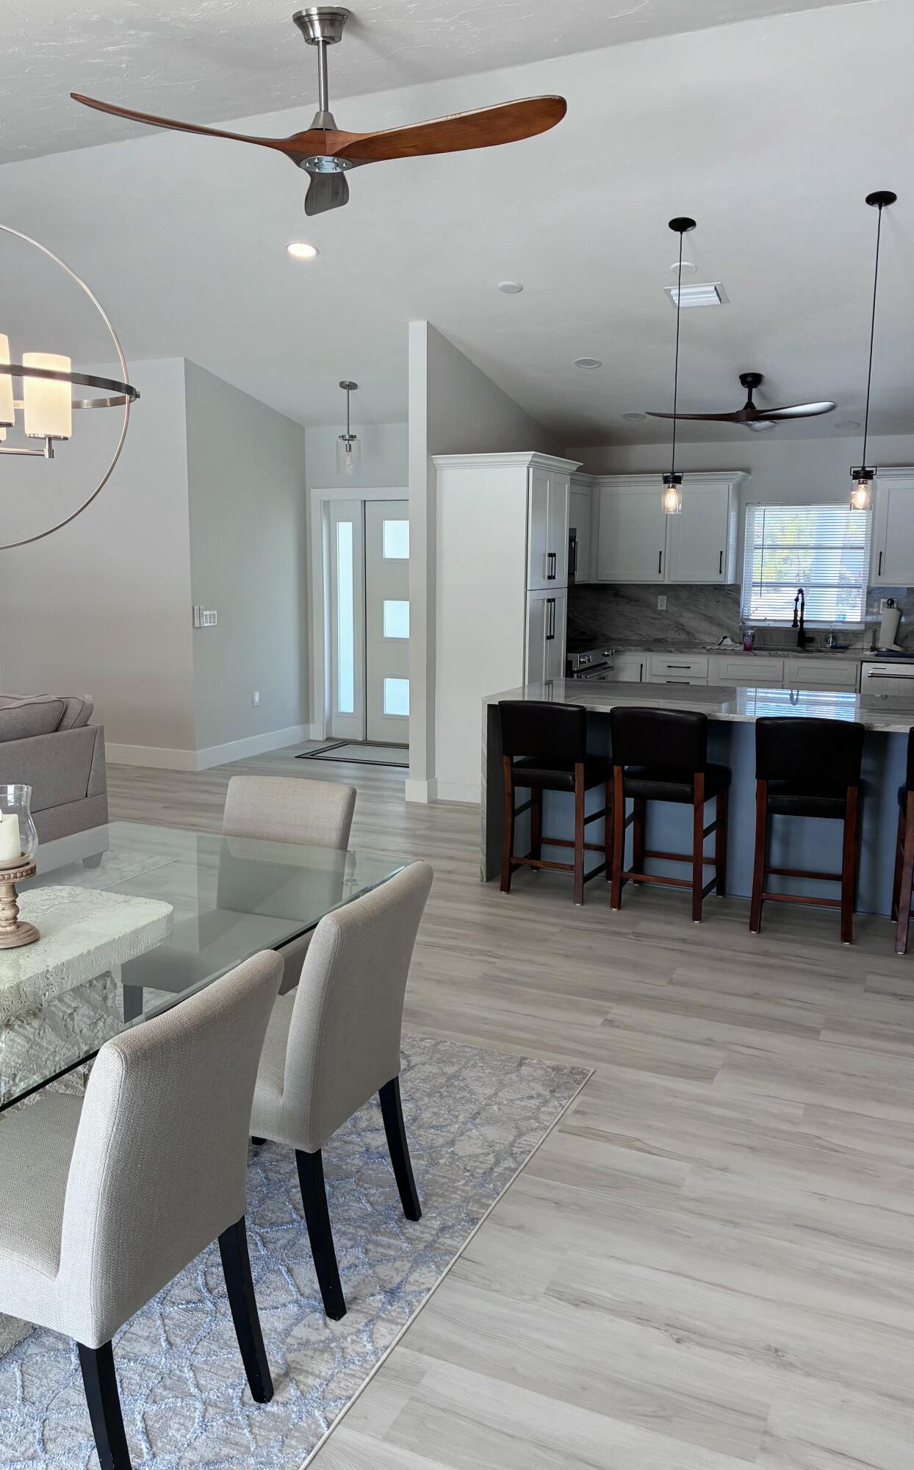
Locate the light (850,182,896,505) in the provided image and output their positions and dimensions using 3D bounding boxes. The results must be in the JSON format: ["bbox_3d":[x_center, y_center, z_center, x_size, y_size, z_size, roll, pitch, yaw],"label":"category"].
[{"bbox_3d":[1.824,-1.667,4.858,0.130,1.335,0.130,5,10,25],"label":"light"}]

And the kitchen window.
[{"bbox_3d":[2.624,-1.273,8.311,0.915,0.935,0.110,5,10,25],"label":"kitchen window"}]

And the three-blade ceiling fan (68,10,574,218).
[{"bbox_3d":[-0.419,-1.982,3.486,1.370,0.450,1.240,-1,9,-6],"label":"three-blade ceiling fan"}]

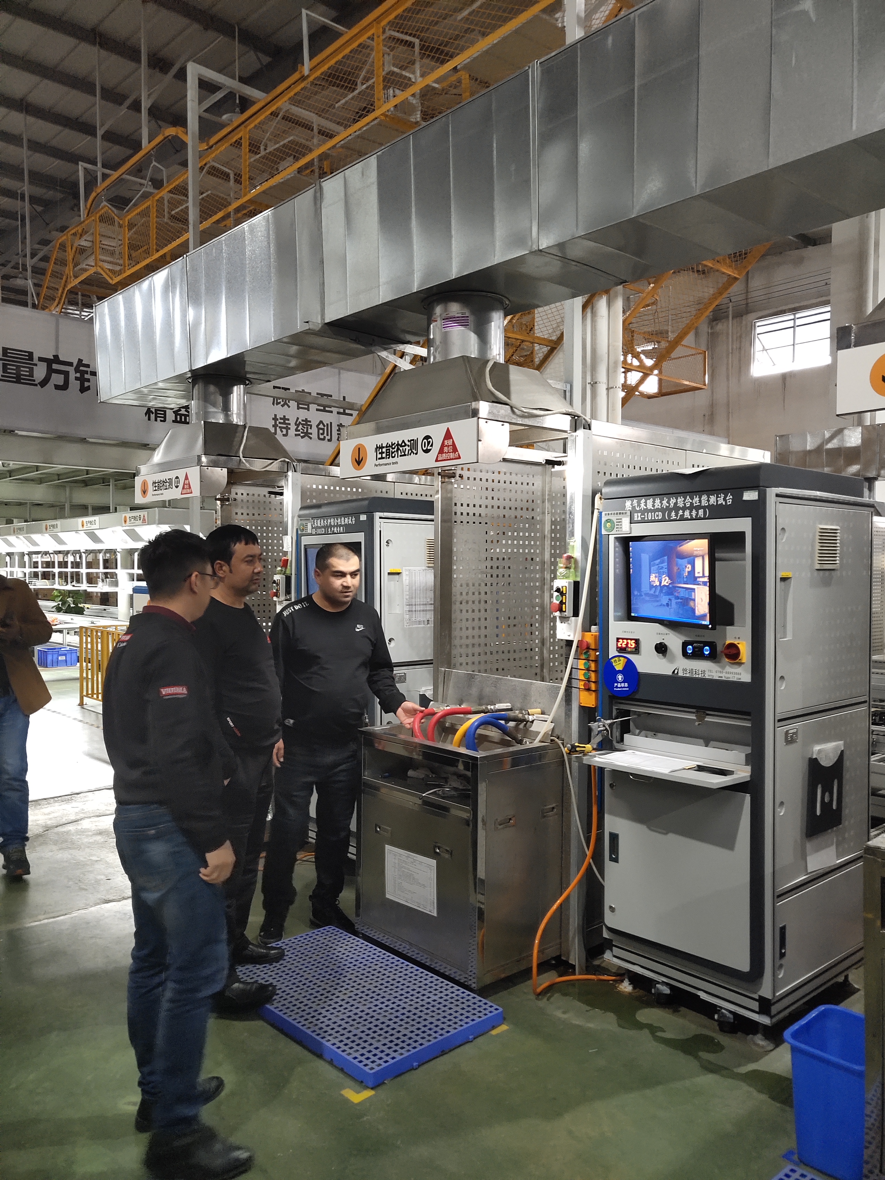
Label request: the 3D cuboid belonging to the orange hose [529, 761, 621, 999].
[{"bbox_3d":[0.480,1.048,3.780,0.360,0.840,0.200,-1,1,-41],"label":"orange hose"}]

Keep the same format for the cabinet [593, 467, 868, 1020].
[{"bbox_3d":[1.064,0.526,3.761,0.810,1.880,0.700,-1,2,-43],"label":"cabinet"}]

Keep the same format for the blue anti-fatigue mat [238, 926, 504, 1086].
[{"bbox_3d":[-0.345,1.450,3.657,0.600,0.055,1.030,-1,1,-42],"label":"blue anti-fatigue mat"}]

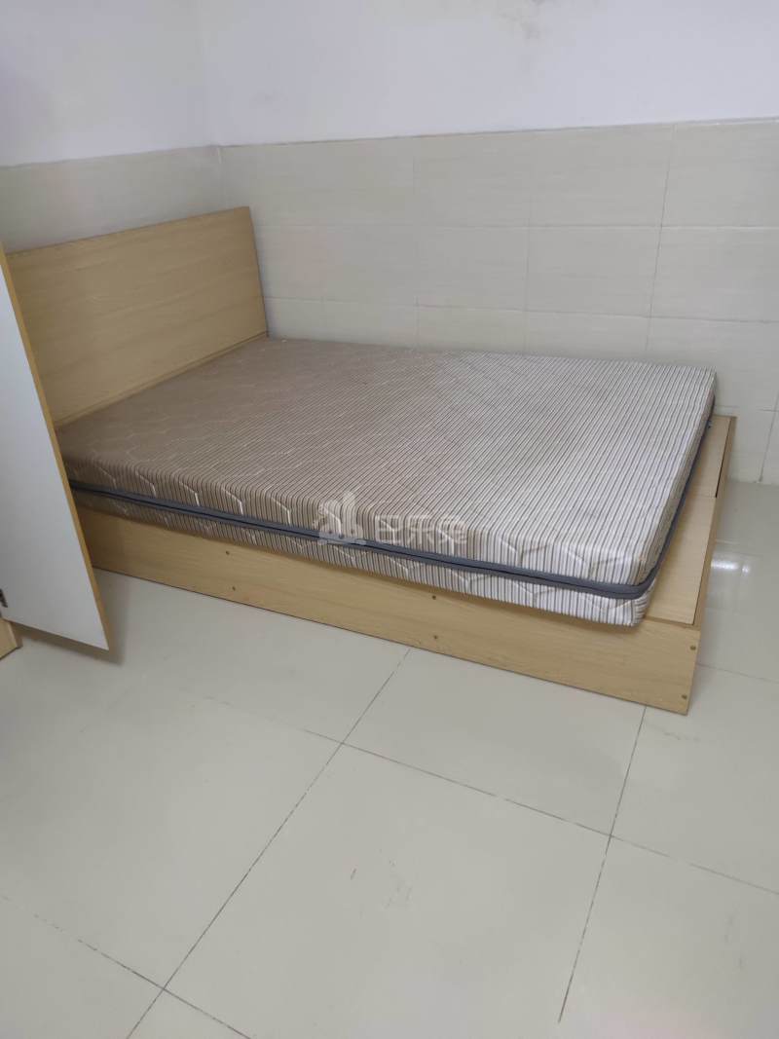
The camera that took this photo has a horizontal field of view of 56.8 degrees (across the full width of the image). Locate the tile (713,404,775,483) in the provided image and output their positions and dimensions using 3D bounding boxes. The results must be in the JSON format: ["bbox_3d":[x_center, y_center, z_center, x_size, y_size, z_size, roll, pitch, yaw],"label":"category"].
[{"bbox_3d":[1.153,-0.294,2.677,0.452,0.279,0.010,10,31,23],"label":"tile"}]

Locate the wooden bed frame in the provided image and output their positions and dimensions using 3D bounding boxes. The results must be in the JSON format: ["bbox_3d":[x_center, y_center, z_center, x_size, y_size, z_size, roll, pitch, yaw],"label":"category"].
[{"bbox_3d":[0.037,-0.433,2.352,2.008,0.963,1.329,10,32,23],"label":"wooden bed frame"}]

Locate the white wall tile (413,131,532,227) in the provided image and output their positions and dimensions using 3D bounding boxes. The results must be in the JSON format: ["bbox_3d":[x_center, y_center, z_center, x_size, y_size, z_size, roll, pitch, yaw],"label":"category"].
[{"bbox_3d":[0.296,-1.230,2.619,0.452,0.301,0.010,10,31,23],"label":"white wall tile"}]

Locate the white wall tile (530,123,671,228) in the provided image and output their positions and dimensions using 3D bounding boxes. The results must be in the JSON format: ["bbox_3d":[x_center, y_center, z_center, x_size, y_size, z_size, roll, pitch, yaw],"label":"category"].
[{"bbox_3d":[0.703,-1.156,2.439,0.452,0.301,0.010,10,31,23],"label":"white wall tile"}]

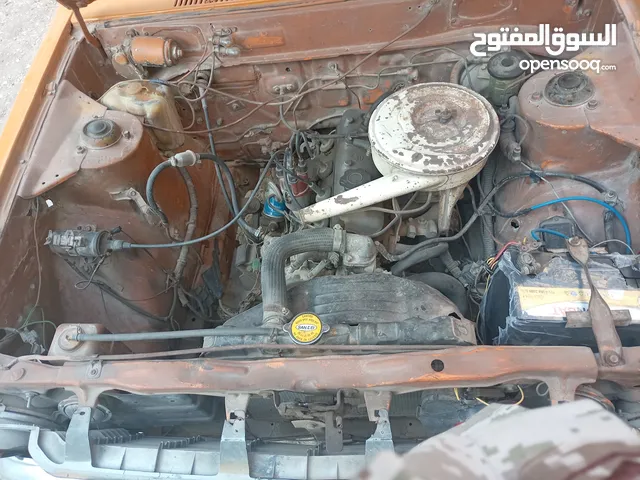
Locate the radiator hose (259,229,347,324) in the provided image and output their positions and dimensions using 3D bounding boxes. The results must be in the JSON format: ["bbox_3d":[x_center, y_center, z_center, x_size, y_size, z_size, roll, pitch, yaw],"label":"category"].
[{"bbox_3d":[-0.032,0.070,0.857,0.157,0.075,0.170,-3,58,5],"label":"radiator hose"}]

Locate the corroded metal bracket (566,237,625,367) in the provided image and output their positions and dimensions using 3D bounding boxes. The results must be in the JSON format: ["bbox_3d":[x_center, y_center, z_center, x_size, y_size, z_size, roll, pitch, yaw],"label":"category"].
[{"bbox_3d":[0.433,0.094,0.739,0.038,0.035,0.215,-3,63,5],"label":"corroded metal bracket"}]

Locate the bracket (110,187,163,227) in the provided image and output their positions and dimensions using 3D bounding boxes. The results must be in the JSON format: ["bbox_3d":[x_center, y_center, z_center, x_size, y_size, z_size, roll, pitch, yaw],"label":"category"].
[{"bbox_3d":[-0.412,-0.073,1.037,0.092,0.088,0.055,-3,58,5],"label":"bracket"}]

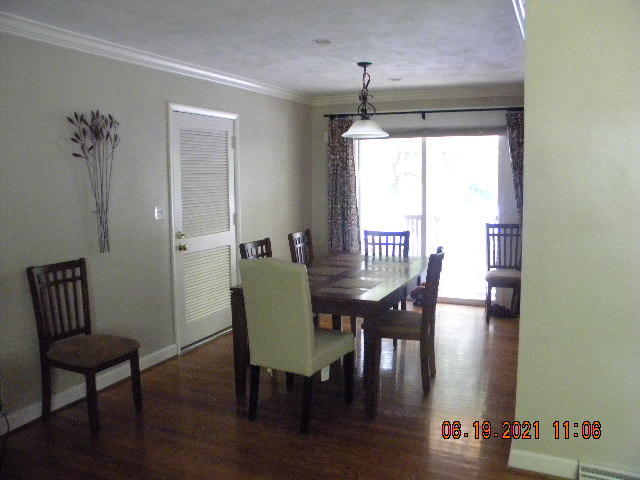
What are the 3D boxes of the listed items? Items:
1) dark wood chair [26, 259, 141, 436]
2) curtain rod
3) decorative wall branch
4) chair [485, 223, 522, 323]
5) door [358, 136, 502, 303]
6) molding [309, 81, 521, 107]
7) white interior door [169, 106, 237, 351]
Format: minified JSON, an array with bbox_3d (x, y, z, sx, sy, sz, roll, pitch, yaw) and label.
[{"bbox_3d":[-1.421,0.635,3.197,0.540,0.960,0.430,2,8,25],"label":"dark wood chair"},{"bbox_3d":[1.164,-1.428,5.805,2.400,0.050,0.070,2,7,23],"label":"curtain rod"},{"bbox_3d":[-1.484,-0.398,3.511,0.060,0.970,0.440,2,8,25],"label":"decorative wall branch"},{"bbox_3d":[1.932,0.346,5.331,0.450,0.975,0.540,1,8,11],"label":"chair"},{"bbox_3d":[1.204,-0.254,5.991,1.760,2.000,0.100,3,8,25],"label":"door"},{"bbox_3d":[1.077,-1.624,5.790,2.650,0.130,0.100,3,8,25],"label":"molding"},{"bbox_3d":[-1.013,-0.095,4.703,0.060,2.030,0.850,3,8,25],"label":"white interior door"}]

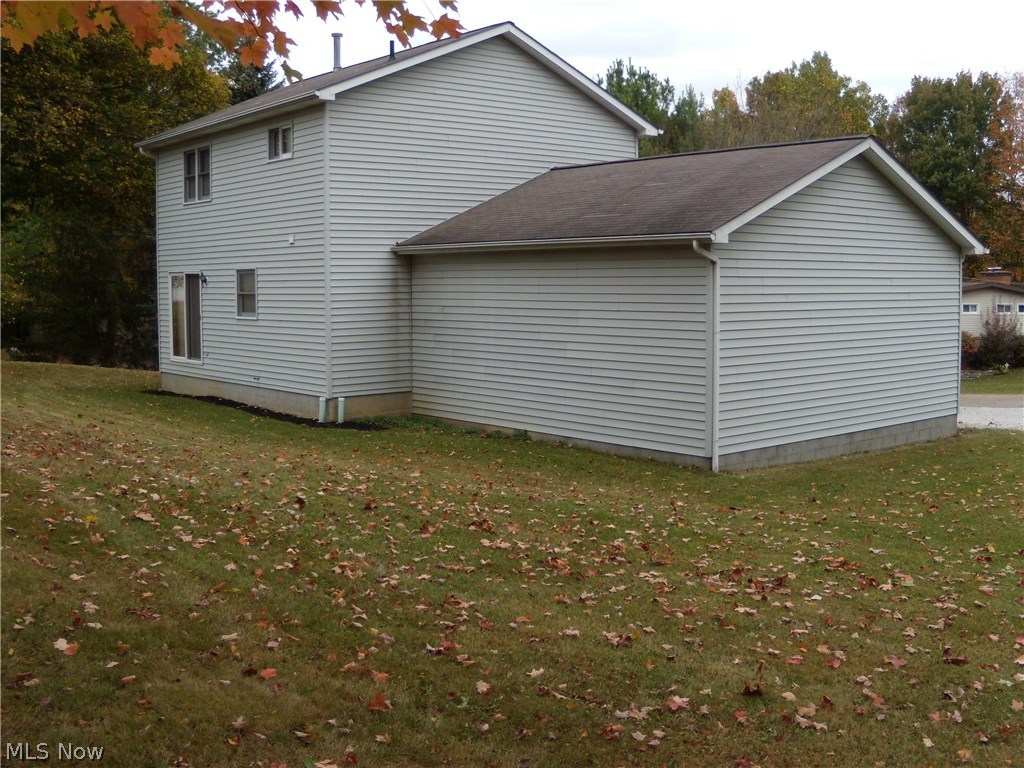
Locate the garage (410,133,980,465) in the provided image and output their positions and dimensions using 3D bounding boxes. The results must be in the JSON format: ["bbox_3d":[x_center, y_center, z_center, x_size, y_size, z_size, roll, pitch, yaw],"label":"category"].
[{"bbox_3d":[3.275,-1.653,19.891,7.950,5.140,7.561,-5,7,-40],"label":"garage"}]

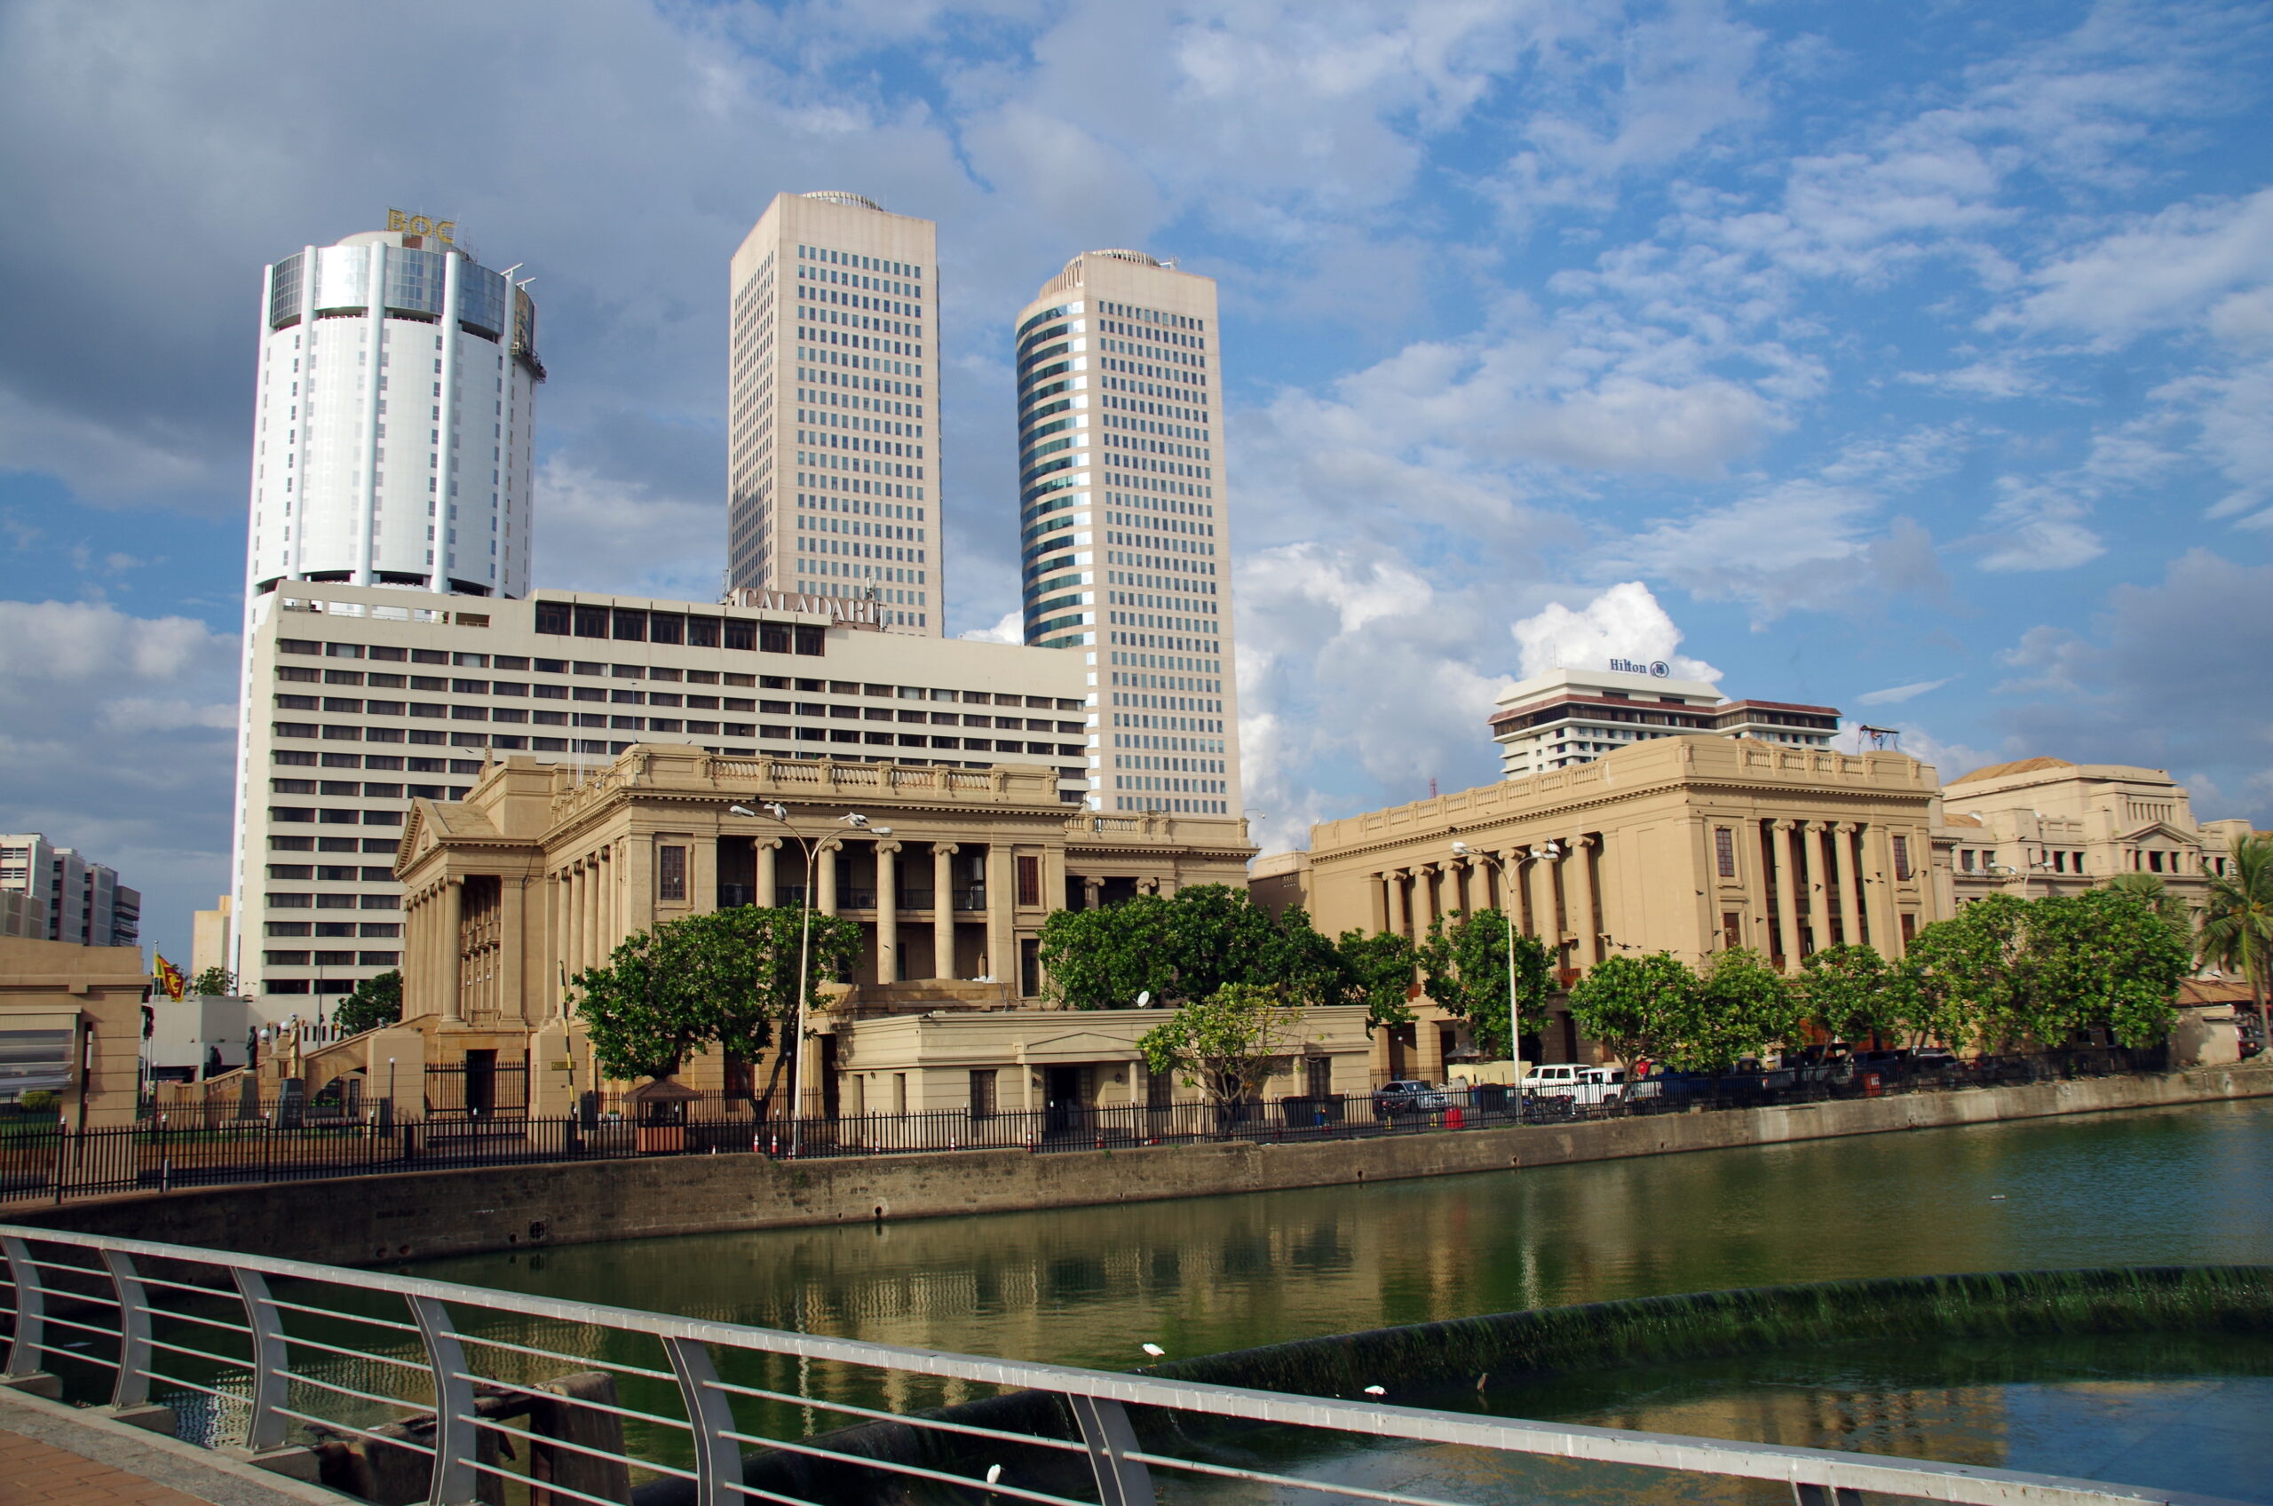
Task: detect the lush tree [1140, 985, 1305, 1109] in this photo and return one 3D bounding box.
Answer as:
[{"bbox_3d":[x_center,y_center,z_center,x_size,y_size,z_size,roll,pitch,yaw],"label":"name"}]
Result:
[{"bbox_3d":[3.048,10.404,58.280,5.850,5.010,5.260,-2,-10,3],"label":"lush tree"}]

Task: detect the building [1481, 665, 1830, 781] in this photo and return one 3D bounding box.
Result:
[{"bbox_3d":[116.330,23.530,364.440,72.000,78.000,32.500,4,-11,-29],"label":"building"}]

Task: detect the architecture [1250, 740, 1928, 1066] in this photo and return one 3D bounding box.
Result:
[{"bbox_3d":[32.940,12.900,120.110,23.900,20.000,39.100,4,-11,-29],"label":"architecture"}]

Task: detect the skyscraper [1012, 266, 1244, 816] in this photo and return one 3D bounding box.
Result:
[{"bbox_3d":[-4.710,-18.680,316.320,35.500,153.000,28.600,4,-11,-29],"label":"skyscraper"}]

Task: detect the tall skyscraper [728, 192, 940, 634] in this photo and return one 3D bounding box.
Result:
[{"bbox_3d":[-50.030,-21.000,293.910,32.600,153.000,28.700,4,-11,-29],"label":"tall skyscraper"}]

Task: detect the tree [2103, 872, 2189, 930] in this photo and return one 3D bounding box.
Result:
[{"bbox_3d":[66.340,14.030,110.960,5.500,12.200,5.500,-8,-12,30],"label":"tree"}]

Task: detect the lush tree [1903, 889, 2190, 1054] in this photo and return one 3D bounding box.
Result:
[{"bbox_3d":[45.643,11.468,85.924,11.500,9.260,8.500,4,-11,-29],"label":"lush tree"}]

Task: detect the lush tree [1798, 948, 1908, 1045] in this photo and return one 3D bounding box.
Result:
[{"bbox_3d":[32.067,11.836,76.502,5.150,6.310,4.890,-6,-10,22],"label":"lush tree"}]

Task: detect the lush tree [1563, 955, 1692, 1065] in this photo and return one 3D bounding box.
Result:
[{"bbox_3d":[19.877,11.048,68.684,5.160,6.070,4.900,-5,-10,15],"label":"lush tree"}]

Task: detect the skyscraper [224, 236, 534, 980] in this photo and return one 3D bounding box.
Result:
[{"bbox_3d":[-113.390,-16.350,258.310,39.320,136.000,39.320,4,-11,-29],"label":"skyscraper"}]

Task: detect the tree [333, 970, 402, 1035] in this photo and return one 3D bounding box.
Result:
[{"bbox_3d":[-58.350,21.694,129.526,6.410,10.190,6.090,2,-11,-24],"label":"tree"}]

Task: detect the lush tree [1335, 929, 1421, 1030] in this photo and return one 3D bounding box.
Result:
[{"bbox_3d":[13.090,14.320,93.010,5.300,9.200,5.300,-3,-10,7],"label":"lush tree"}]

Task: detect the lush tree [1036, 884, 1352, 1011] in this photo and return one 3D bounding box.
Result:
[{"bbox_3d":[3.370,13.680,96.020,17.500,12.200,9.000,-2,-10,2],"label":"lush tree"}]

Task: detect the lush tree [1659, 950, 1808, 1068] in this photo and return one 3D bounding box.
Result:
[{"bbox_3d":[25.279,11.367,72.091,6.030,6.220,5.730,-5,-10,19],"label":"lush tree"}]

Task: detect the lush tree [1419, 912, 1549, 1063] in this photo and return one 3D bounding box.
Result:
[{"bbox_3d":[18.110,12.910,87.230,7.200,9.600,7.000,-4,-10,11],"label":"lush tree"}]

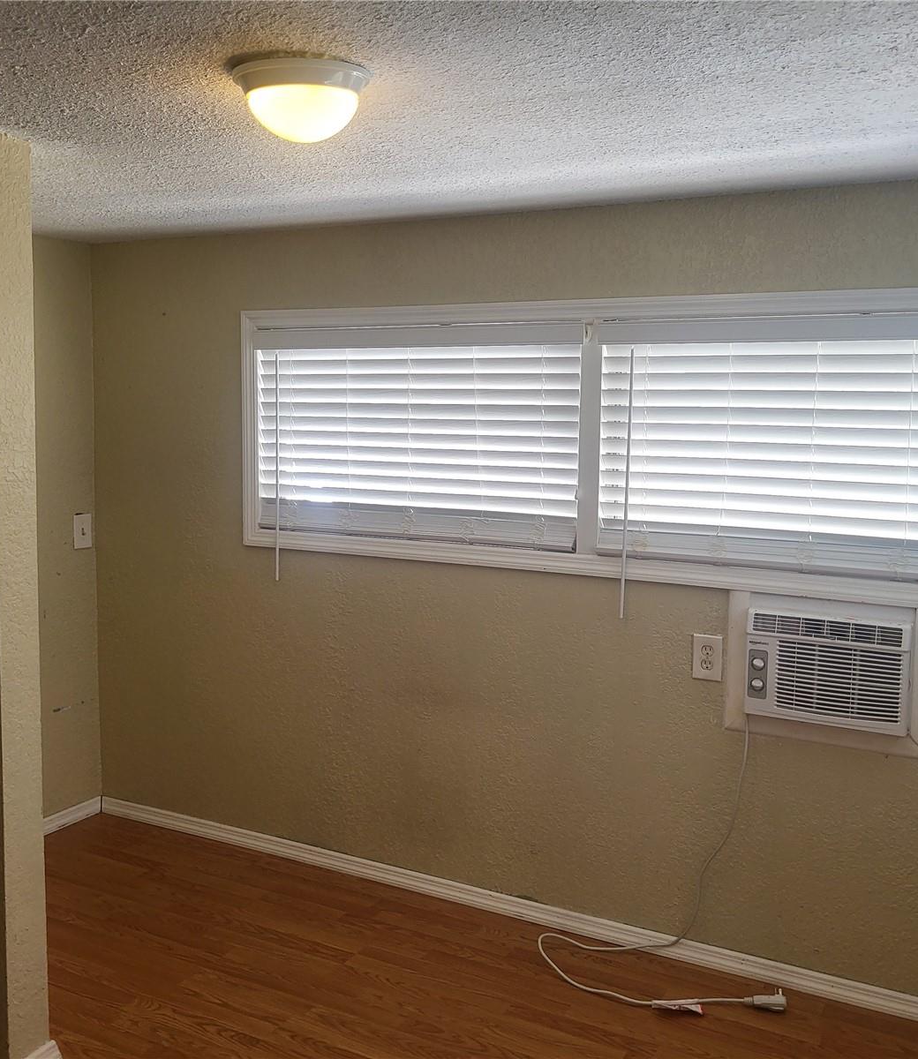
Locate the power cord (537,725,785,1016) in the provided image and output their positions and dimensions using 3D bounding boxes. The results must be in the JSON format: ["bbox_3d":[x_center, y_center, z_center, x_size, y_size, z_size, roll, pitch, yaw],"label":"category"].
[{"bbox_3d":[0.542,0.879,2.895,0.720,0.745,0.290,4,7,27],"label":"power cord"}]

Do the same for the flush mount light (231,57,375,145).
[{"bbox_3d":[-0.269,-0.730,1.820,0.245,0.115,0.245,1,6,0],"label":"flush mount light"}]

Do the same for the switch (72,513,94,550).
[{"bbox_3d":[-1.373,0.008,3.890,0.015,0.124,0.079,4,7,27],"label":"switch"}]

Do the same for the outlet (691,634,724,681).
[{"bbox_3d":[0.686,0.354,2.929,0.079,0.124,0.009,4,7,27],"label":"outlet"}]

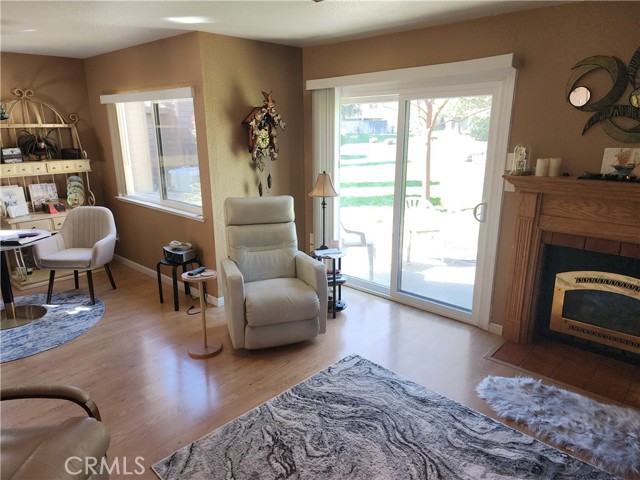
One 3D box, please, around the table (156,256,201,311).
[{"bbox_3d":[-1.372,0.418,4.202,0.350,0.450,0.350,0,15,0],"label":"table"}]

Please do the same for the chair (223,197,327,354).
[{"bbox_3d":[-0.457,0.217,3.739,0.770,1.070,0.900,-5,16,-16],"label":"chair"}]

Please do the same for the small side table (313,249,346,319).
[{"bbox_3d":[0.096,0.397,3.955,0.320,0.600,0.320,-1,16,-3],"label":"small side table"}]

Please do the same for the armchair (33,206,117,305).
[{"bbox_3d":[-2.463,0.156,4.370,0.590,0.880,0.630,1,16,4],"label":"armchair"}]

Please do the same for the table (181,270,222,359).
[{"bbox_3d":[-0.904,0.561,3.307,0.275,0.645,0.275,0,15,0],"label":"table"}]

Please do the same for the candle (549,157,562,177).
[{"bbox_3d":[1.645,-0.505,2.970,0.076,0.122,0.076,13,20,40],"label":"candle"}]

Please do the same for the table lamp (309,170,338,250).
[{"bbox_3d":[0.034,-0.252,3.864,0.265,0.700,0.265,-1,16,-3],"label":"table lamp"}]

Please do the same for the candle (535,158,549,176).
[{"bbox_3d":[1.581,-0.513,3.028,0.076,0.122,0.076,13,20,40],"label":"candle"}]

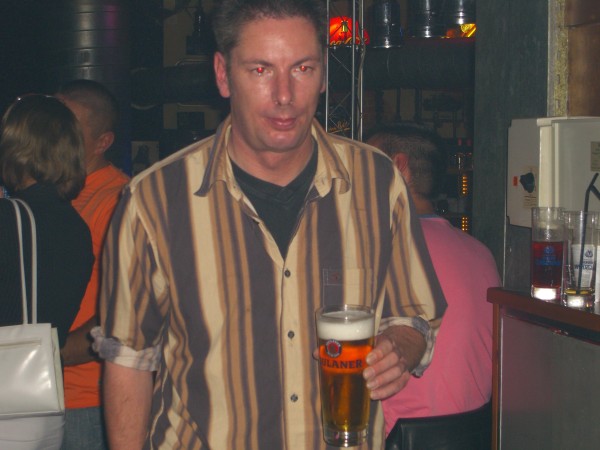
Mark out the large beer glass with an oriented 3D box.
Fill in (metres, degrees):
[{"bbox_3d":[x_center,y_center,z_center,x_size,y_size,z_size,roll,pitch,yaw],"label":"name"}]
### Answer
[{"bbox_3d":[0.061,0.207,1.895,0.081,0.184,0.081,0,8,0],"label":"large beer glass"}]

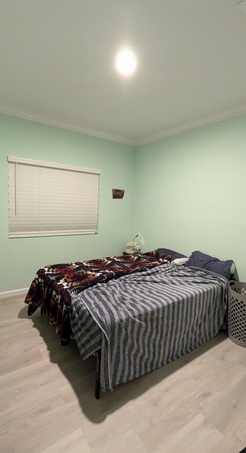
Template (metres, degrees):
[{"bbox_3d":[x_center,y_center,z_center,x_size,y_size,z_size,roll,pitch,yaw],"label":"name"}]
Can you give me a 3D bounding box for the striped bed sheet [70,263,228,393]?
[{"bbox_3d":[0.269,0.865,2.235,1.730,0.606,0.876,-2,7,-36],"label":"striped bed sheet"}]

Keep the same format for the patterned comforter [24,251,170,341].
[{"bbox_3d":[-0.070,0.711,2.809,2.088,0.547,1.183,-2,7,-36],"label":"patterned comforter"}]

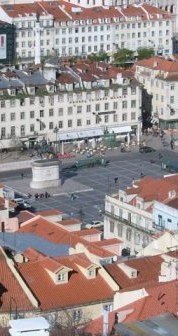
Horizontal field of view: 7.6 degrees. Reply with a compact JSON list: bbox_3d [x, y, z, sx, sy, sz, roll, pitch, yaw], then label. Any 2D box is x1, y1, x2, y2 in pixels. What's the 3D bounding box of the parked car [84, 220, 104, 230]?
[{"bbox_3d":[1.460,13.330,308.190,4.300,1.460,1.770,-8,16,-28],"label":"parked car"}]

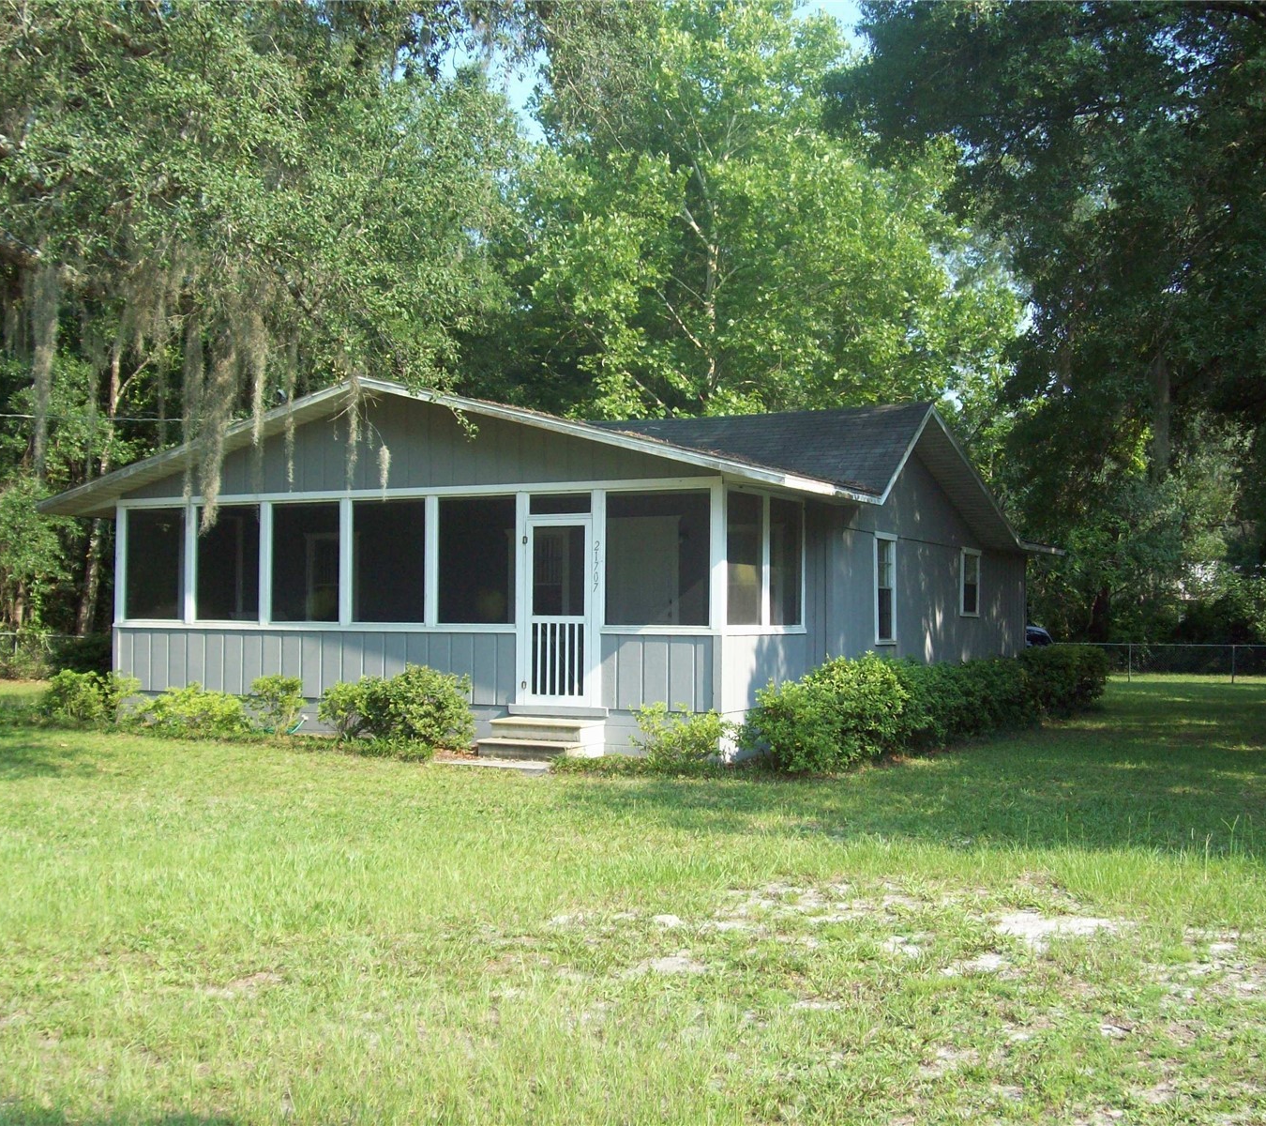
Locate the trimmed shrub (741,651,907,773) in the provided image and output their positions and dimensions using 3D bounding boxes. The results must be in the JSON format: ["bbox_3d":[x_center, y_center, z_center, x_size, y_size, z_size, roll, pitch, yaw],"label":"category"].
[{"bbox_3d":[1.906,1.462,15.990,1.192,1.133,2.186,-1,-2,28],"label":"trimmed shrub"}]

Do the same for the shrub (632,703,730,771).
[{"bbox_3d":[0.461,1.722,15.615,0.954,0.596,0.725,-1,-2,28],"label":"shrub"}]

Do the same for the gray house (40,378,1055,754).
[{"bbox_3d":[-0.269,0.189,22.791,10.394,4.154,11.885,-1,-2,28],"label":"gray house"}]

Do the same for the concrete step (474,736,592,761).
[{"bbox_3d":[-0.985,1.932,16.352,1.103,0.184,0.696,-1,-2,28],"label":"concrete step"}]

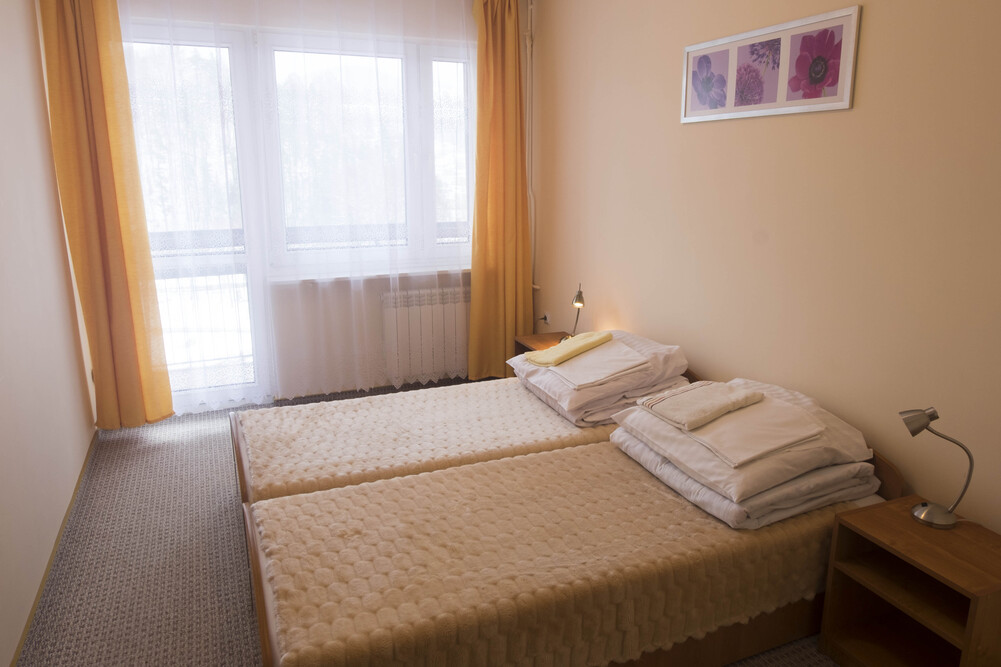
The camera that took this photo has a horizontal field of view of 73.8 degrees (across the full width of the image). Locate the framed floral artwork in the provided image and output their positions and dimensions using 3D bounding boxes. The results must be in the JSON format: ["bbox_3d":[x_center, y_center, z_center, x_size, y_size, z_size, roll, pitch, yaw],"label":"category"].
[{"bbox_3d":[1.026,-1.032,2.659,0.025,0.325,0.895,-6,15,-23],"label":"framed floral artwork"}]

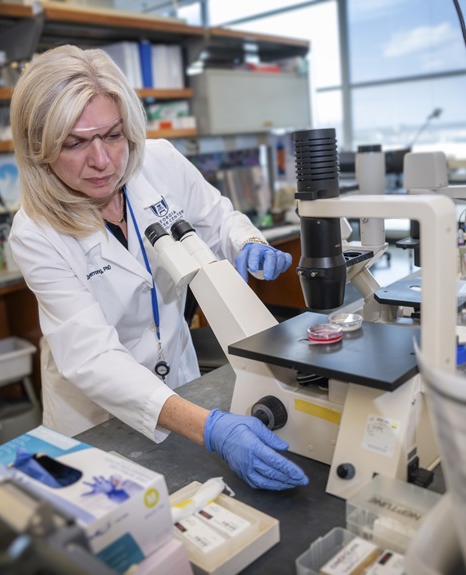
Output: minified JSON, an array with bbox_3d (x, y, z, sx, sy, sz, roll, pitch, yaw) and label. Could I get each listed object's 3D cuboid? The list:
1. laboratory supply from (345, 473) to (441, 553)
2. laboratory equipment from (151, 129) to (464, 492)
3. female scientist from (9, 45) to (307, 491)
[{"bbox_3d":[0.221,0.309,0.757,0.120,0.057,0.082,8,20,42],"label":"laboratory supply"},{"bbox_3d":[0.080,0.017,0.975,0.605,0.535,0.215,8,20,42],"label":"laboratory equipment"},{"bbox_3d":[-0.080,0.339,1.198,0.740,1.620,0.520,8,20,42],"label":"female scientist"}]

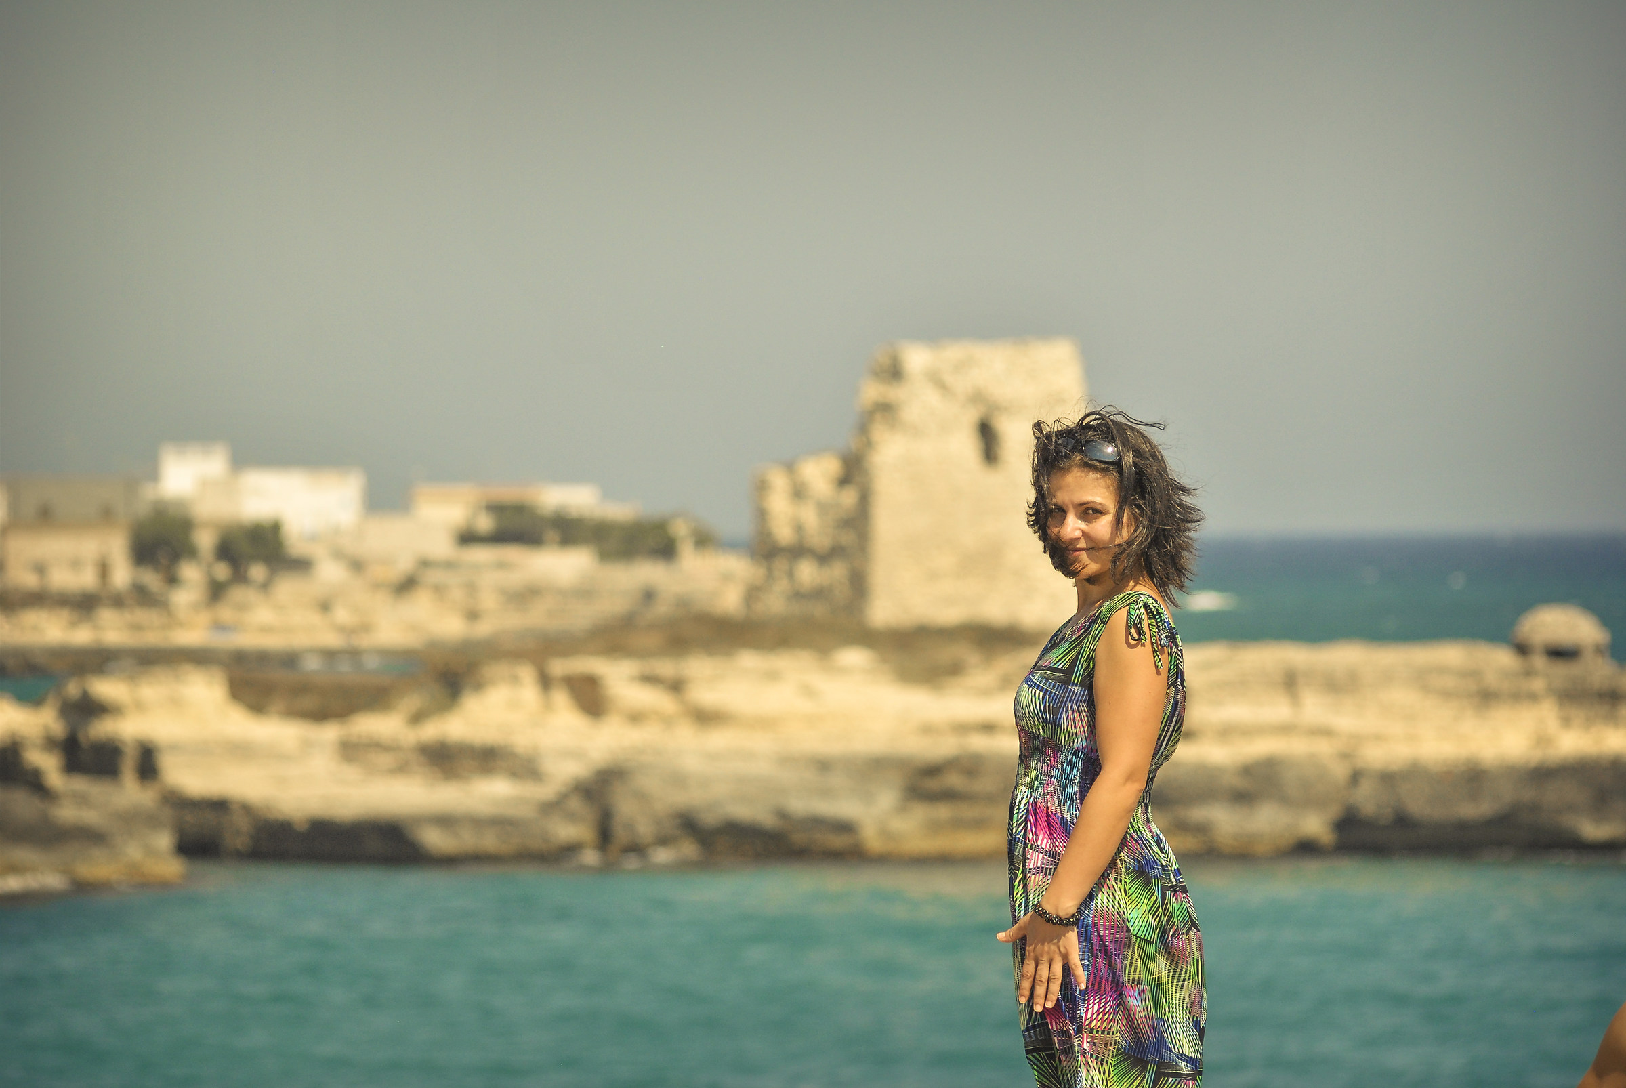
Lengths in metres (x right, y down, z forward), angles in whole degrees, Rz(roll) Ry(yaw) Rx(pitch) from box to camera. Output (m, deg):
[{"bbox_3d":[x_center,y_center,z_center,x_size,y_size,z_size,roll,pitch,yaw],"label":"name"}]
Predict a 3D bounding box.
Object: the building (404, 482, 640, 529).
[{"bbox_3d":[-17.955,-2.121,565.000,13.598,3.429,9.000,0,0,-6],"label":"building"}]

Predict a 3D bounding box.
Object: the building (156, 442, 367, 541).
[{"bbox_3d":[-33.840,-3.075,560.000,12.557,6.250,10.000,0,0,-6],"label":"building"}]

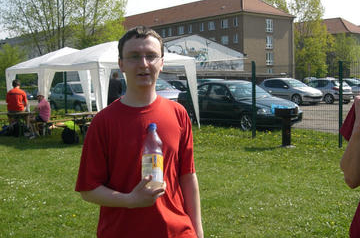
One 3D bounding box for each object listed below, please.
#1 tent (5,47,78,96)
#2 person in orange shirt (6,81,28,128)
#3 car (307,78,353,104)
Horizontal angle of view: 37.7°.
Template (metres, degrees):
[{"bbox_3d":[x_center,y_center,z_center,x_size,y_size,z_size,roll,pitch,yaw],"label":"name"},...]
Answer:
[{"bbox_3d":[-3.710,-1.128,17.300,3.000,2.430,3.000,-4,5,-38],"label":"tent"},{"bbox_3d":[-4.548,-0.375,14.700,0.550,1.330,0.680,0,4,6],"label":"person in orange shirt"},{"bbox_3d":[7.950,-1.764,30.900,1.680,1.460,4.000,-4,5,-37],"label":"car"}]

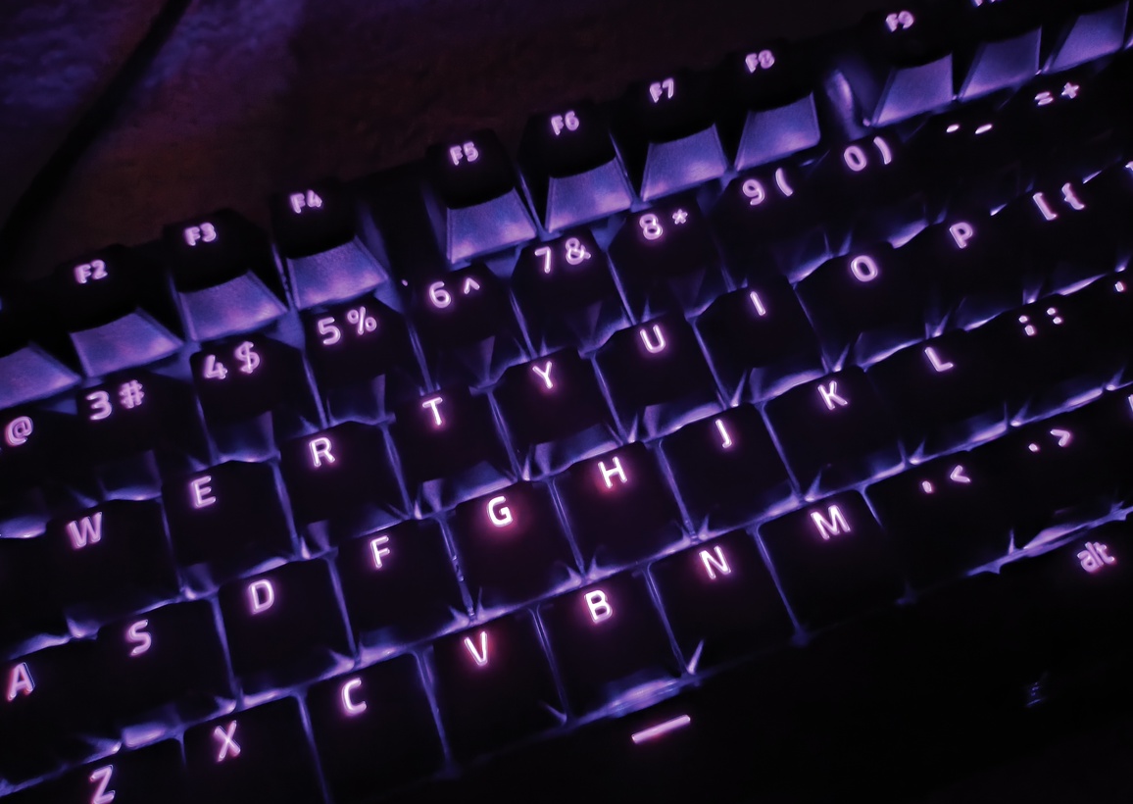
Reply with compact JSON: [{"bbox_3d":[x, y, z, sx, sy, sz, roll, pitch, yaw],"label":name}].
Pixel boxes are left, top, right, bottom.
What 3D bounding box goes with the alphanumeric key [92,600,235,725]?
[{"bbox_3d":[-0.063,0.040,0.125,0.018,0.008,0.018,-19,72,-5],"label":"alphanumeric key"}]

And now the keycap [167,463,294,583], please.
[{"bbox_3d":[-0.056,0.020,0.132,0.018,0.010,0.018,-19,73,-5],"label":"keycap"}]

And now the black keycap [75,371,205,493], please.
[{"bbox_3d":[-0.071,0.004,0.135,0.018,0.011,0.018,-19,72,-6],"label":"black keycap"}]

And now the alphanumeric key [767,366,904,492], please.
[{"bbox_3d":[0.045,0.005,0.135,0.018,0.009,0.018,-19,73,-5],"label":"alphanumeric key"}]

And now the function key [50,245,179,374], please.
[{"bbox_3d":[-0.079,-0.017,0.142,0.018,0.011,0.018,-19,72,-6],"label":"function key"}]

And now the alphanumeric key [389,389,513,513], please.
[{"bbox_3d":[-0.020,0.007,0.136,0.018,0.010,0.018,-19,73,-5],"label":"alphanumeric key"}]

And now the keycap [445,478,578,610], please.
[{"bbox_3d":[-0.009,0.022,0.130,0.018,0.008,0.018,-19,72,-5],"label":"keycap"}]

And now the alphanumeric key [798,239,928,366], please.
[{"bbox_3d":[0.052,-0.017,0.142,0.018,0.010,0.018,-19,73,-5],"label":"alphanumeric key"}]

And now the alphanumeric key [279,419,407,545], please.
[{"bbox_3d":[-0.038,0.013,0.134,0.018,0.009,0.018,-19,73,-5],"label":"alphanumeric key"}]

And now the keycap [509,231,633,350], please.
[{"bbox_3d":[0.001,-0.020,0.143,0.018,0.011,0.018,-19,73,-5],"label":"keycap"}]

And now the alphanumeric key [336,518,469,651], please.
[{"bbox_3d":[-0.027,0.029,0.129,0.018,0.009,0.018,-19,73,-5],"label":"alphanumeric key"}]

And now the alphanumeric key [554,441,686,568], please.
[{"bbox_3d":[0.009,0.016,0.132,0.018,0.009,0.018,-19,72,-6],"label":"alphanumeric key"}]

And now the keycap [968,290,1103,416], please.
[{"bbox_3d":[0.081,-0.008,0.139,0.018,0.008,0.018,-19,73,-5],"label":"keycap"}]

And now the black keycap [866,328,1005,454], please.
[{"bbox_3d":[0.063,-0.002,0.137,0.018,0.008,0.018,-19,72,-5],"label":"black keycap"}]

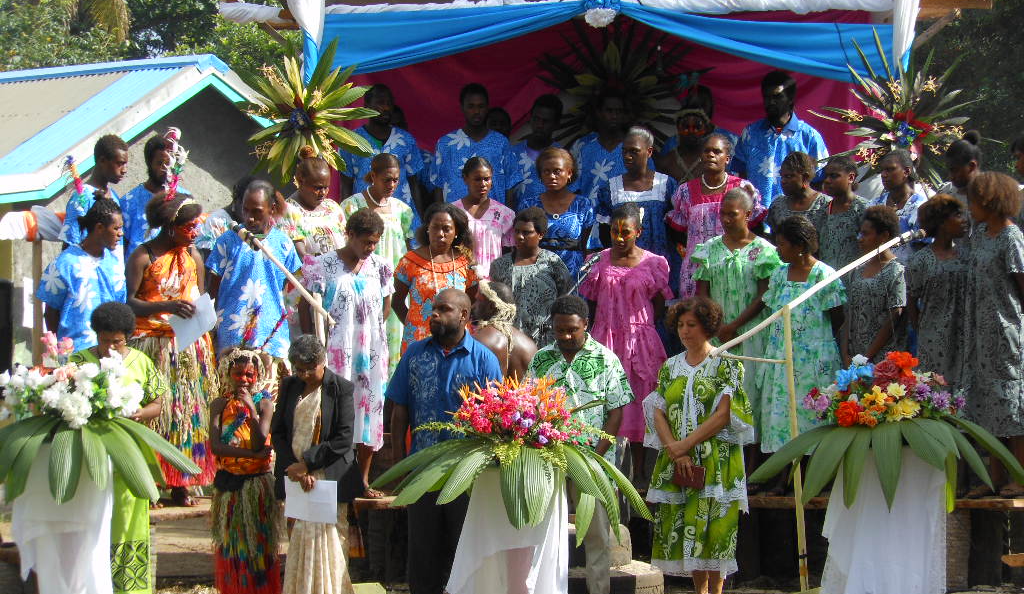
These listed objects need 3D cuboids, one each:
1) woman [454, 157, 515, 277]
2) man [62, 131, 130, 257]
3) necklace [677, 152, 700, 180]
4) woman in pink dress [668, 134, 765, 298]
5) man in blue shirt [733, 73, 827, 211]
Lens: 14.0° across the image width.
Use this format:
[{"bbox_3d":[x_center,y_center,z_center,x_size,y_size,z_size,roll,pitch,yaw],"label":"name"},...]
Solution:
[{"bbox_3d":[-0.162,-0.013,23.700,0.470,1.560,0.320,0,0,-9],"label":"woman"},{"bbox_3d":[-2.296,-0.065,23.100,0.430,1.670,0.270,0,0,-38],"label":"man"},{"bbox_3d":[1.009,-0.737,23.700,0.160,0.190,0.110,0,0,3],"label":"necklace"},{"bbox_3d":[1.162,-0.119,23.700,0.530,1.620,0.350,0,0,9],"label":"woman in pink dress"},{"bbox_3d":[1.533,-0.448,23.900,0.540,1.700,0.320,0,0,14],"label":"man in blue shirt"}]

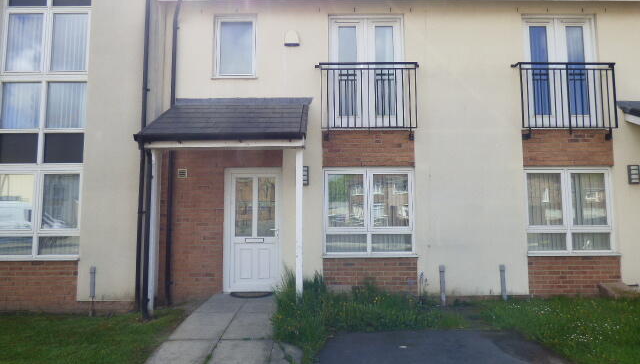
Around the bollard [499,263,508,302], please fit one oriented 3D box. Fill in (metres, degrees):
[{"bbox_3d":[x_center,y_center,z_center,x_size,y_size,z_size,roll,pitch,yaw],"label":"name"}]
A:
[{"bbox_3d":[2.927,1.613,5.901,0.088,0.575,0.090,0,-5,-1],"label":"bollard"}]

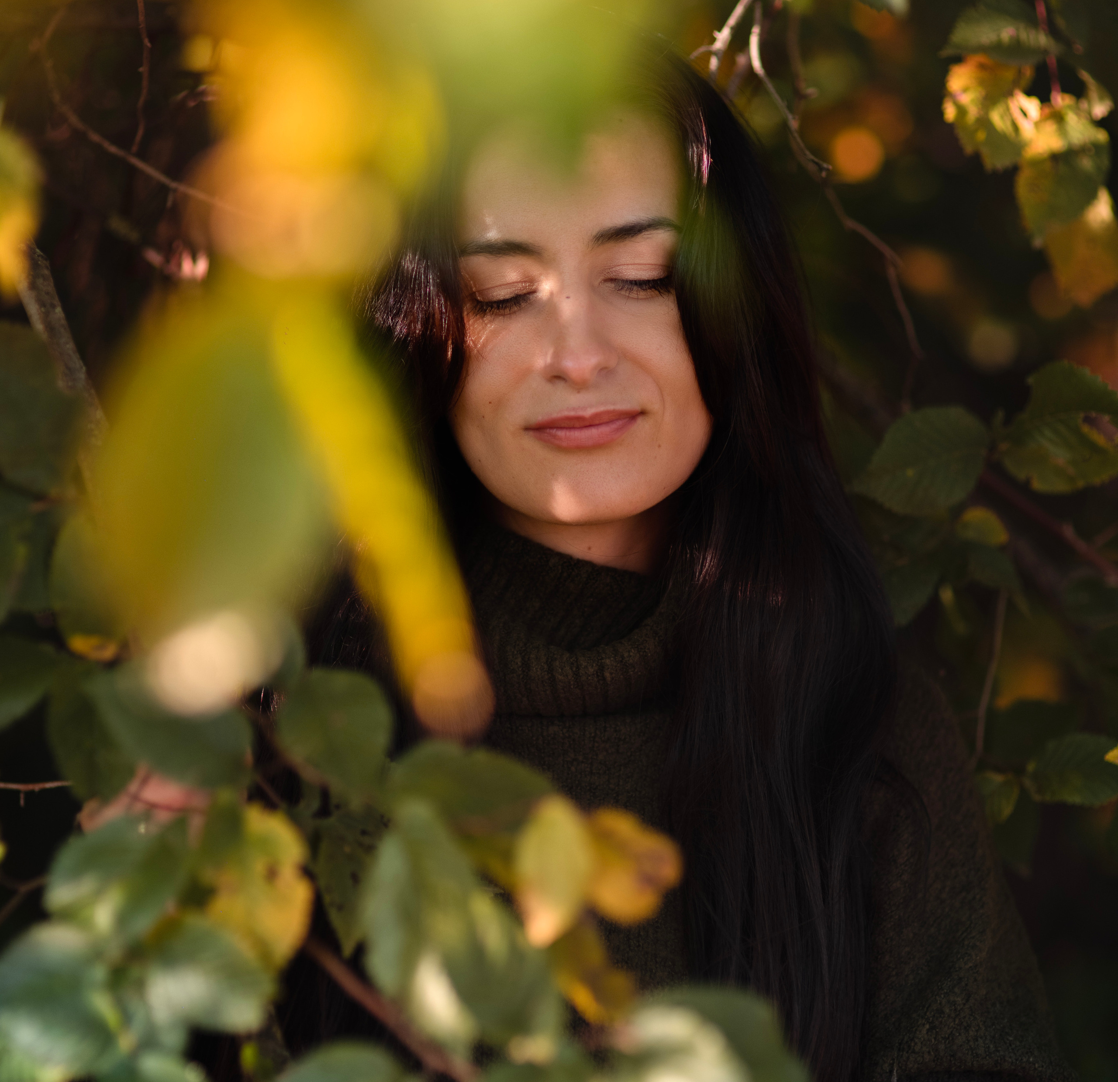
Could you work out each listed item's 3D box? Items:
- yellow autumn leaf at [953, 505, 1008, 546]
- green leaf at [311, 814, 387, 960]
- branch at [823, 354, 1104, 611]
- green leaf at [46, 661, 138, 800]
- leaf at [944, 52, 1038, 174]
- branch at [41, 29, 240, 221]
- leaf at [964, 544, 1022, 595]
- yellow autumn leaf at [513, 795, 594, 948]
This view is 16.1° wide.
[{"bbox_3d":[0.207,-0.007,1.940,0.027,0.021,0.012,0,0,0],"label":"yellow autumn leaf"},{"bbox_3d":[-0.088,0.145,1.680,0.038,0.065,0.022,0,2,6],"label":"green leaf"},{"bbox_3d":[0.206,-0.032,2.000,0.155,0.134,0.100,0,2,6],"label":"branch"},{"bbox_3d":[-0.189,0.078,1.600,0.038,0.056,0.018,0,0,0],"label":"green leaf"},{"bbox_3d":[0.204,-0.203,1.870,0.047,0.055,0.030,0,2,6],"label":"leaf"},{"bbox_3d":[-0.208,-0.207,1.950,0.102,0.096,0.050,0,2,0],"label":"branch"},{"bbox_3d":[0.213,0.013,1.950,0.031,0.030,0.014,0,0,0],"label":"leaf"},{"bbox_3d":[-0.002,0.124,1.480,0.029,0.055,0.016,0,0,0],"label":"yellow autumn leaf"}]

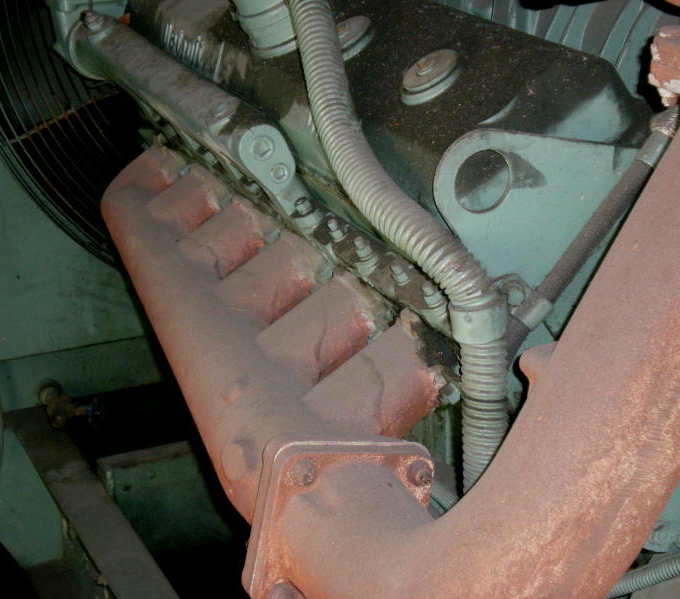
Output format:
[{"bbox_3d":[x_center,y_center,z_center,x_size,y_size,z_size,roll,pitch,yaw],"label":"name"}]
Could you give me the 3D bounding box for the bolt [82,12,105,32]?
[{"bbox_3d":[-0.348,-0.392,2.420,0.027,0.023,0.027,-32,30,-13],"label":"bolt"}]

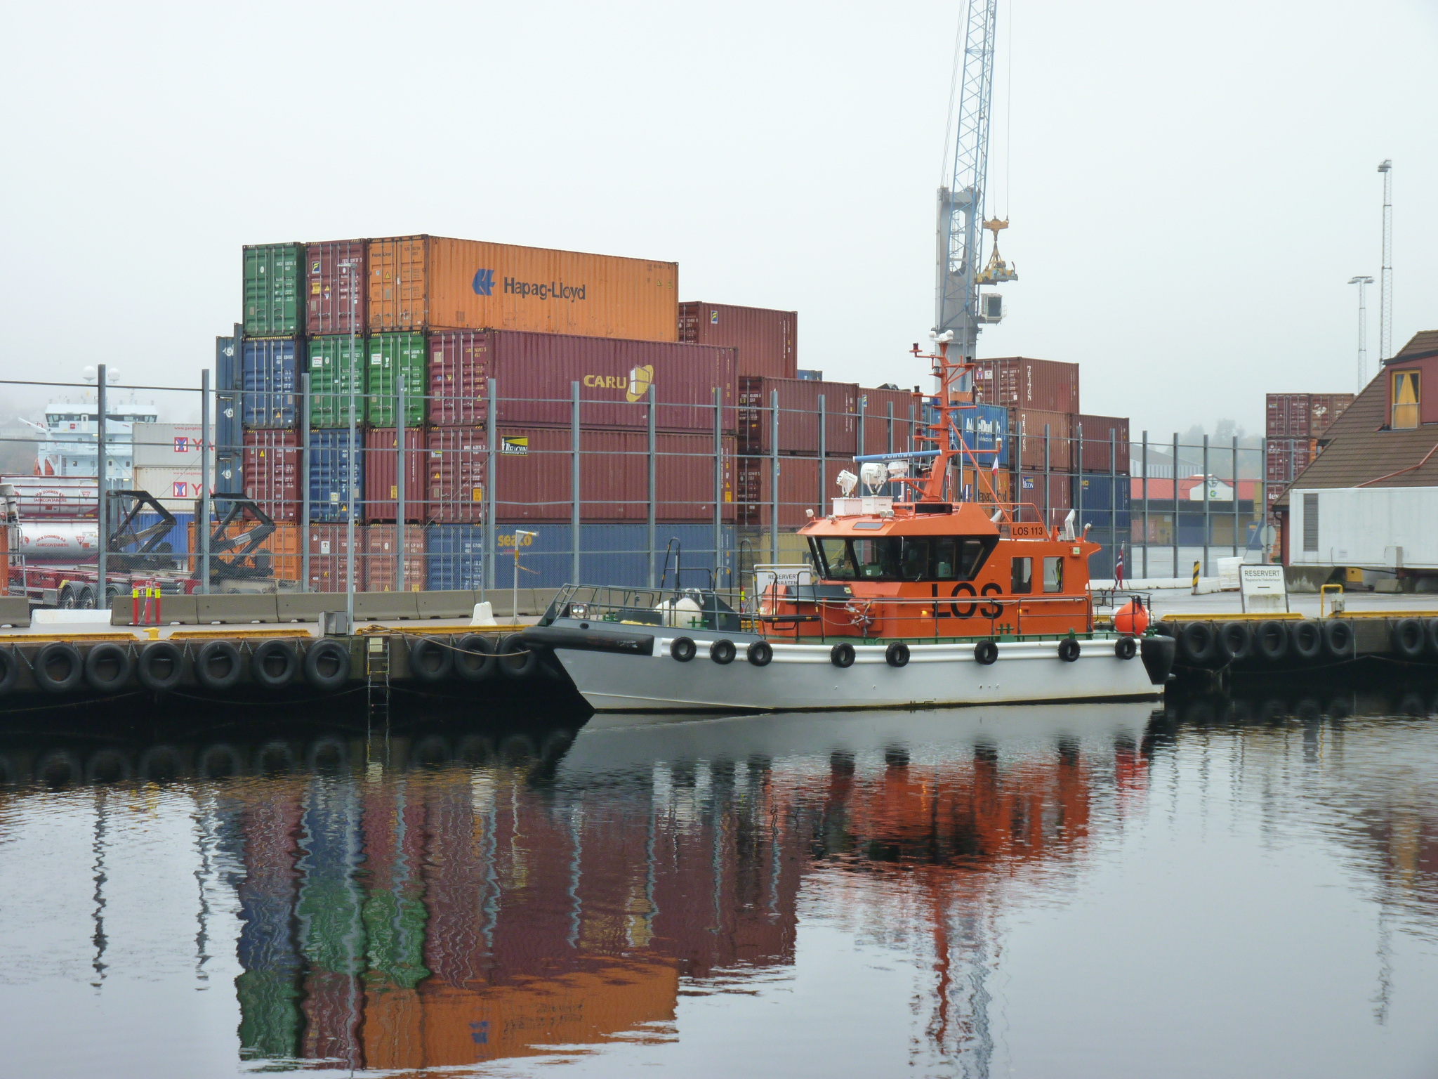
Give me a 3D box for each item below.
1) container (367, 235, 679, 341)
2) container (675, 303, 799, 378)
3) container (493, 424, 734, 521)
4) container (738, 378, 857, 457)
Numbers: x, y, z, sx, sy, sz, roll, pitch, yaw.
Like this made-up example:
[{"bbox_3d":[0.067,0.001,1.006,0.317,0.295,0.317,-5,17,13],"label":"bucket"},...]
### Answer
[{"bbox_3d":[-6.079,-7.801,95.992,2.438,2.896,12.192,1,1,38],"label":"container"},{"bbox_3d":[0.085,-6.722,103.872,2.438,2.591,6.058,0,0,34],"label":"container"},{"bbox_3d":[-4.106,-1.912,94.124,2.438,2.896,12.192,0,1,37],"label":"container"},{"bbox_3d":[2.198,-4.171,103.420,2.438,2.591,6.058,1,1,35],"label":"container"}]

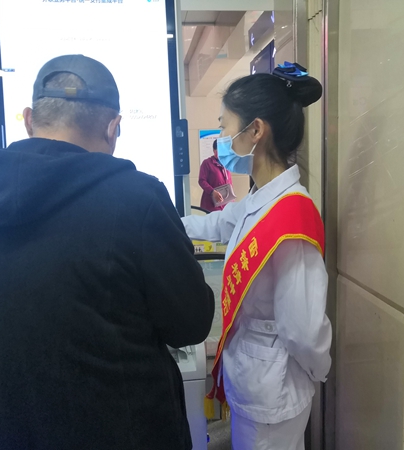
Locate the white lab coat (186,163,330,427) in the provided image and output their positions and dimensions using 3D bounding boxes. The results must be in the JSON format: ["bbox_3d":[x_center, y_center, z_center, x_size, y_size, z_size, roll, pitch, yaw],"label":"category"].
[{"bbox_3d":[0.082,0.176,1.192,0.440,0.640,0.430,-5,10,-17],"label":"white lab coat"}]

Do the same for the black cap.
[{"bbox_3d":[-0.251,-0.274,0.974,0.175,0.135,0.265,4,-6,1],"label":"black cap"}]

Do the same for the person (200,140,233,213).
[{"bbox_3d":[0.225,-0.320,6.150,0.500,1.600,0.380,-9,12,-36],"label":"person"}]

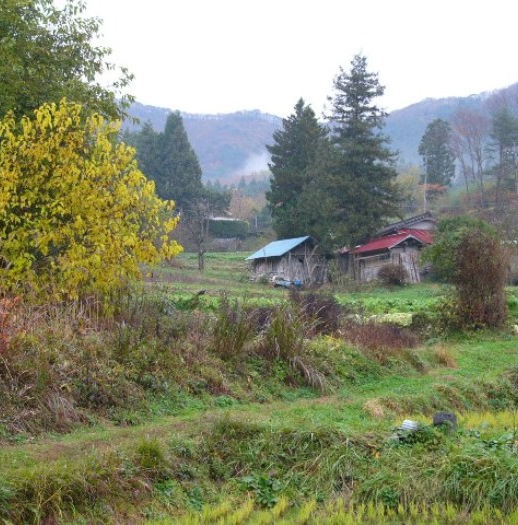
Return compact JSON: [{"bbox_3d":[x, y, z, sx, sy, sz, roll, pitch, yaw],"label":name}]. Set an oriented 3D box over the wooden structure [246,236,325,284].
[{"bbox_3d":[1.681,-0.122,68.000,3.400,2.900,4.800,0,-1,-30],"label":"wooden structure"}]

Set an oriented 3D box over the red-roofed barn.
[{"bbox_3d":[8.528,-0.944,70.000,4.200,4.300,5.500,0,-1,-30],"label":"red-roofed barn"}]

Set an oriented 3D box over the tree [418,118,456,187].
[{"bbox_3d":[21.545,-12.988,135.000,4.610,8.980,4.600,0,-1,0],"label":"tree"}]

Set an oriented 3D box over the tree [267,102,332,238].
[{"bbox_3d":[2.735,-5.816,77.000,4.570,11.080,4.500,0,-1,0],"label":"tree"}]

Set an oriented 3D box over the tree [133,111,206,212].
[{"bbox_3d":[-9.358,-9.306,115.000,7.650,12.410,7.200,0,-1,0],"label":"tree"}]

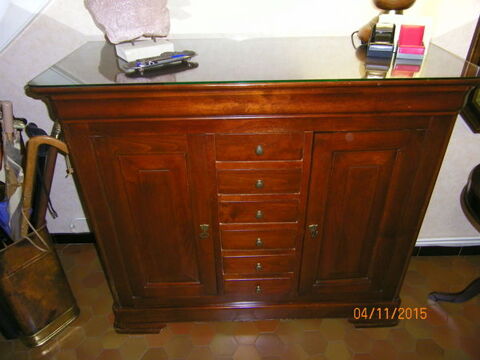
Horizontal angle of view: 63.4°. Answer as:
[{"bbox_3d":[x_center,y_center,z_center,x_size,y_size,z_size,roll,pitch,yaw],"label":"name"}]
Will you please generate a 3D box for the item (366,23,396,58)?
[{"bbox_3d":[0.442,-0.442,1.222,0.073,0.092,0.065,3,33,7],"label":"item"}]

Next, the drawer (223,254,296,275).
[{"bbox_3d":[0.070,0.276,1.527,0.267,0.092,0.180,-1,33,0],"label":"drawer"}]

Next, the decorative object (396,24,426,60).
[{"bbox_3d":[0.526,-0.429,1.199,0.075,0.092,0.070,3,33,7],"label":"decorative object"}]

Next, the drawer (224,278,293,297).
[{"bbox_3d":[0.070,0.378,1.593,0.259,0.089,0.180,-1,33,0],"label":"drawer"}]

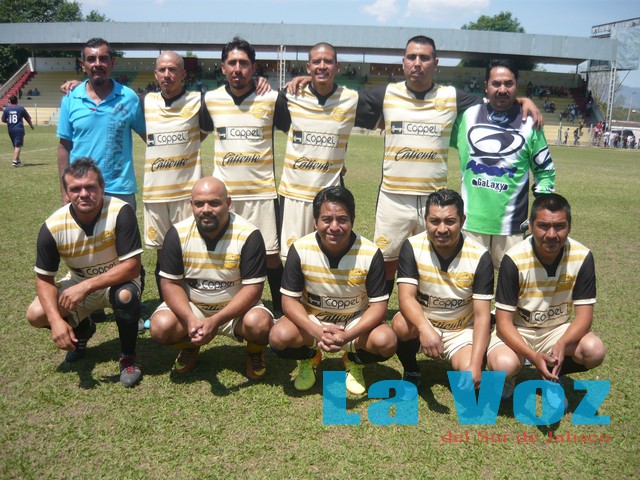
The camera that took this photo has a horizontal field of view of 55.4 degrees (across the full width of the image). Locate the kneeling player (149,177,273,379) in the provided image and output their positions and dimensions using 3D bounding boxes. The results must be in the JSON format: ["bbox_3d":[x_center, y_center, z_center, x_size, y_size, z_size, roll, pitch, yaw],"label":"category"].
[{"bbox_3d":[-0.536,0.163,3.176,0.570,0.940,0.680,0,11,-9],"label":"kneeling player"}]

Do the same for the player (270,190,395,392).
[{"bbox_3d":[0.072,0.205,3.066,0.590,0.940,0.680,2,11,0],"label":"player"}]

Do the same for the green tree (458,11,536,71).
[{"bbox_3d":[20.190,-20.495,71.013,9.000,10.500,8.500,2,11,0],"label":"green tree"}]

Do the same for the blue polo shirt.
[{"bbox_3d":[-1.307,-0.613,3.650,0.500,0.660,0.270,-1,12,-16],"label":"blue polo shirt"}]

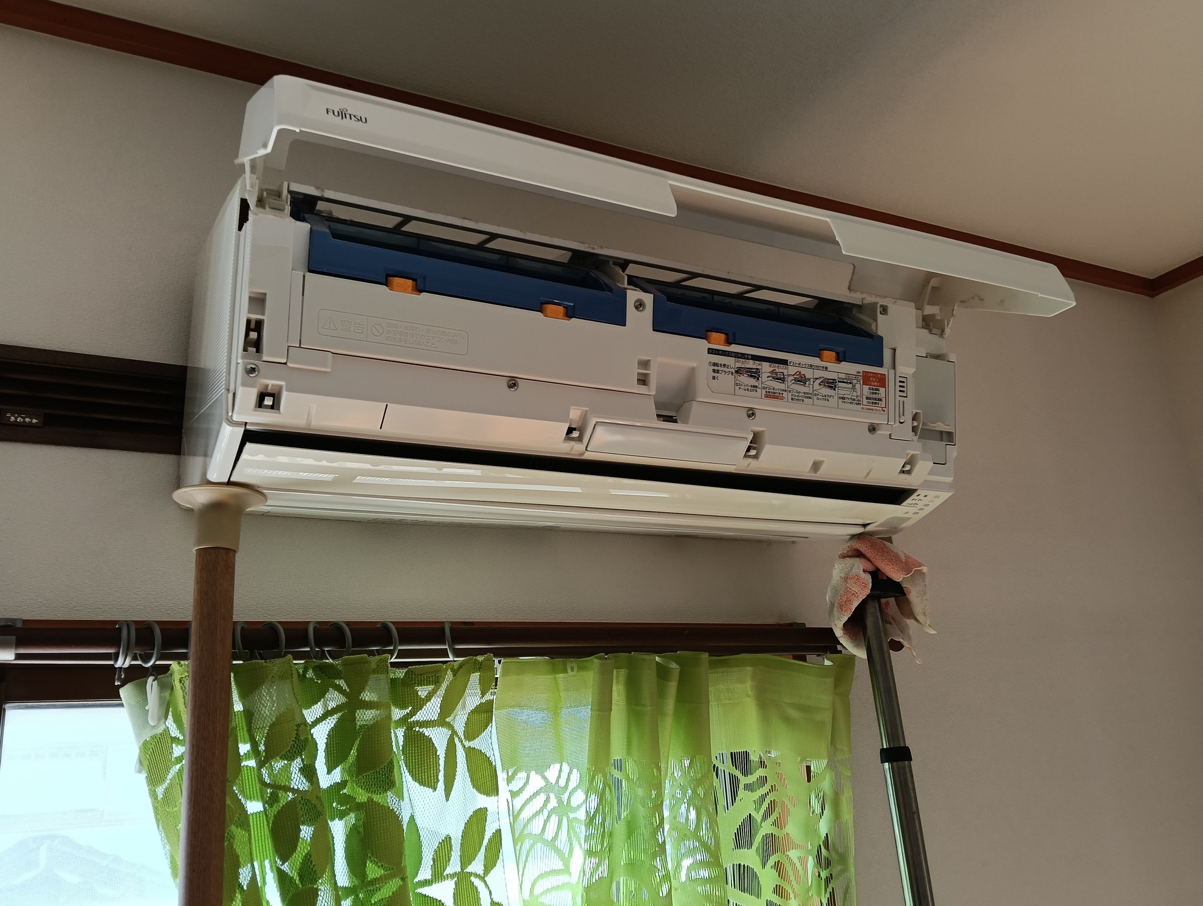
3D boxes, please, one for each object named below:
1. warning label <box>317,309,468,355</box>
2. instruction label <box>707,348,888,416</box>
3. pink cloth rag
[{"bbox_3d":[-0.173,-0.101,0.789,0.126,0.021,0.002,5,-7,-26],"label":"warning label"},{"bbox_3d":[0.207,-0.072,0.973,0.230,0.044,0.002,5,-7,-26],"label":"instruction label"},{"bbox_3d":[0.325,0.169,1.093,0.112,0.138,0.100,-8,-17,15],"label":"pink cloth rag"}]

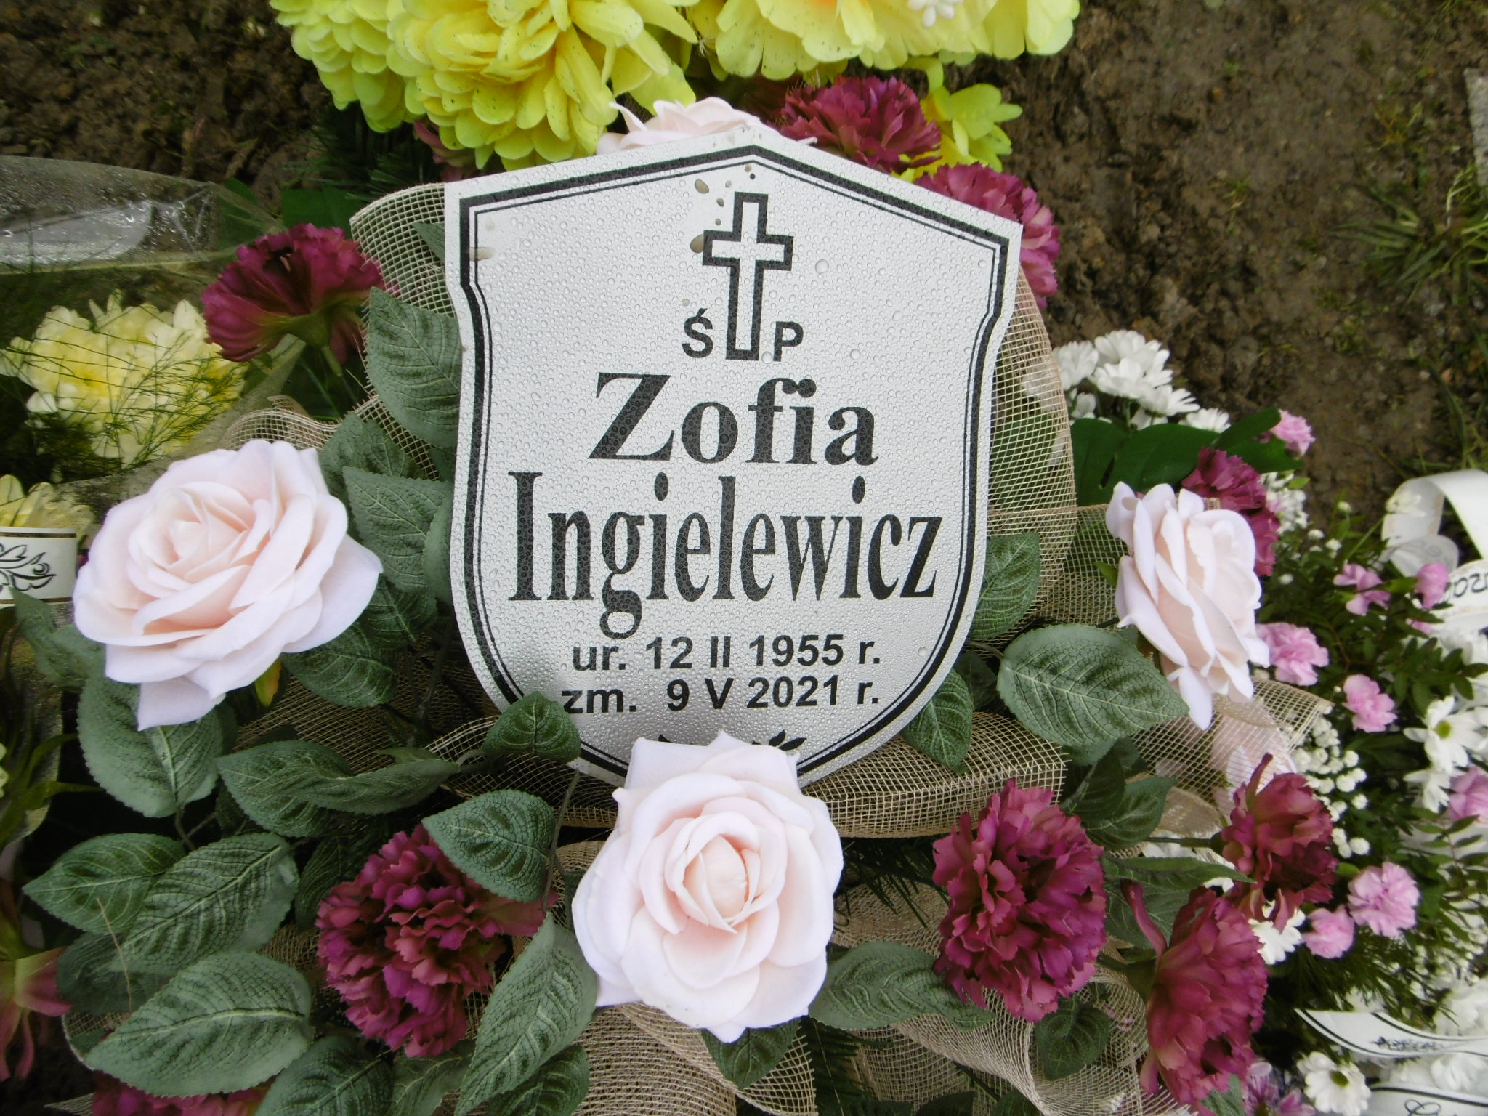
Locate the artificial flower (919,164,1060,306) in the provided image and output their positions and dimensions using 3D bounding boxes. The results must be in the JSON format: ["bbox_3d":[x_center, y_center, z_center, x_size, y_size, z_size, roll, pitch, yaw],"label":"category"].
[{"bbox_3d":[0.121,-0.162,0.530,0.085,0.060,0.085,0,60,-21],"label":"artificial flower"}]

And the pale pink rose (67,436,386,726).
[{"bbox_3d":[-0.204,0.011,0.415,0.109,0.066,0.110,0,63,-1],"label":"pale pink rose"}]

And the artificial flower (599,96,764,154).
[{"bbox_3d":[-0.018,-0.184,0.475,0.093,0.060,0.085,0,28,0],"label":"artificial flower"}]

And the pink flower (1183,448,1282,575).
[{"bbox_3d":[0.228,-0.022,0.485,0.058,0.045,0.066,36,48,-20],"label":"pink flower"}]

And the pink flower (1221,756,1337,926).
[{"bbox_3d":[0.287,0.153,0.555,0.058,0.080,0.070,10,13,33],"label":"pink flower"}]

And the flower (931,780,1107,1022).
[{"bbox_3d":[0.131,0.163,0.490,0.078,0.064,0.104,6,83,1],"label":"flower"}]

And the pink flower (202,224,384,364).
[{"bbox_3d":[-0.199,-0.117,0.455,0.074,0.064,0.053,-11,78,-5],"label":"pink flower"}]

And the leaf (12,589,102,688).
[{"bbox_3d":[-0.324,0.038,0.490,0.044,0.015,0.062,-39,67,5],"label":"leaf"}]

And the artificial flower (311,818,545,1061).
[{"bbox_3d":[-0.132,0.159,0.435,0.088,0.065,0.092,0,73,15],"label":"artificial flower"}]

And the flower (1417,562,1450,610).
[{"bbox_3d":[0.377,0.015,0.565,0.019,0.020,0.026,-9,73,-25],"label":"flower"}]

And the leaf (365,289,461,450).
[{"bbox_3d":[-0.153,-0.091,0.490,0.057,0.017,0.085,-39,97,-9],"label":"leaf"}]

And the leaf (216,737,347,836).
[{"bbox_3d":[-0.196,0.101,0.445,0.068,0.017,0.042,22,63,5],"label":"leaf"}]

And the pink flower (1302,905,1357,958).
[{"bbox_3d":[0.340,0.217,0.600,0.034,0.030,0.034,0,63,13],"label":"pink flower"}]

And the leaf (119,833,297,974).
[{"bbox_3d":[-0.226,0.144,0.435,0.080,0.014,0.049,-31,75,-9],"label":"leaf"}]

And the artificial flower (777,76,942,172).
[{"bbox_3d":[0.053,-0.198,0.475,0.073,0.048,0.060,4,41,-4],"label":"artificial flower"}]

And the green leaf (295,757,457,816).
[{"bbox_3d":[-0.175,0.110,0.495,0.077,0.035,0.018,-7,34,3],"label":"green leaf"}]

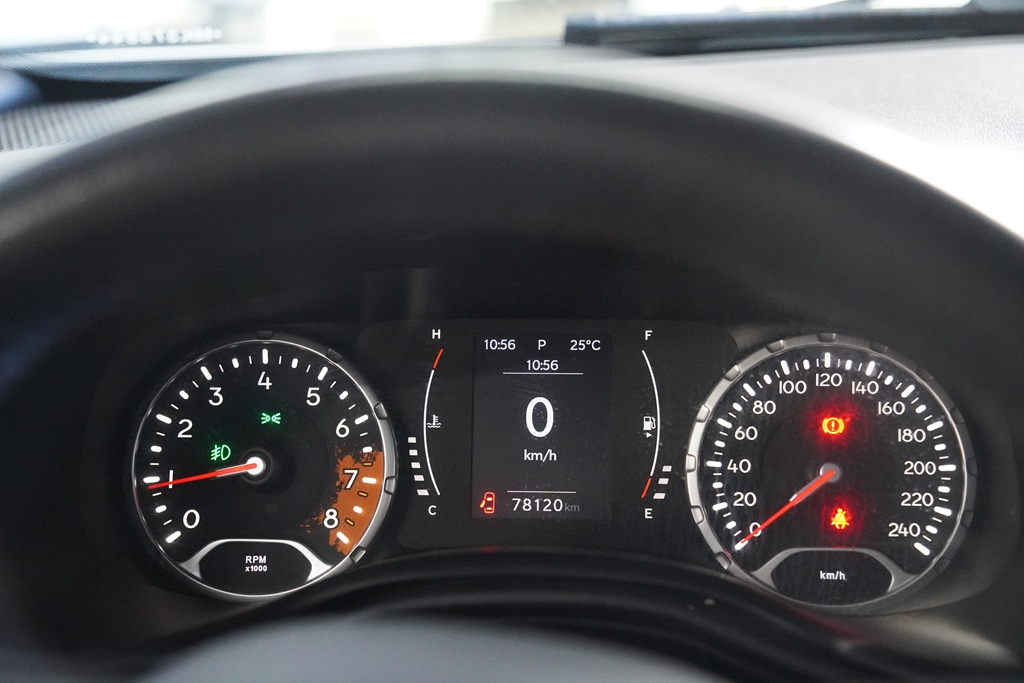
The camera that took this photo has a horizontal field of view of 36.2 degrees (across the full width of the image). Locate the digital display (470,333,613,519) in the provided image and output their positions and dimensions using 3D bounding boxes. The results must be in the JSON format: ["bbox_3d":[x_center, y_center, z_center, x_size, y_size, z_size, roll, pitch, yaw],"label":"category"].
[{"bbox_3d":[0.012,0.032,0.604,0.054,0.072,0.008,0,-11,5],"label":"digital display"}]

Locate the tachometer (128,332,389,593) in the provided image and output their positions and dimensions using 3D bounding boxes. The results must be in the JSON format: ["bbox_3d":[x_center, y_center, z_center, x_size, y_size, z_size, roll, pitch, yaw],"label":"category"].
[{"bbox_3d":[-0.098,0.049,0.610,0.103,0.103,0.022,0,-11,5],"label":"tachometer"}]

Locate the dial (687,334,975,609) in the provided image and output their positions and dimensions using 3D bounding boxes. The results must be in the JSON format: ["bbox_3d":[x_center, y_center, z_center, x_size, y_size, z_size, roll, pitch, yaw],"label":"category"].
[{"bbox_3d":[0.120,0.050,0.591,0.107,0.106,0.022,0,-11,5],"label":"dial"}]

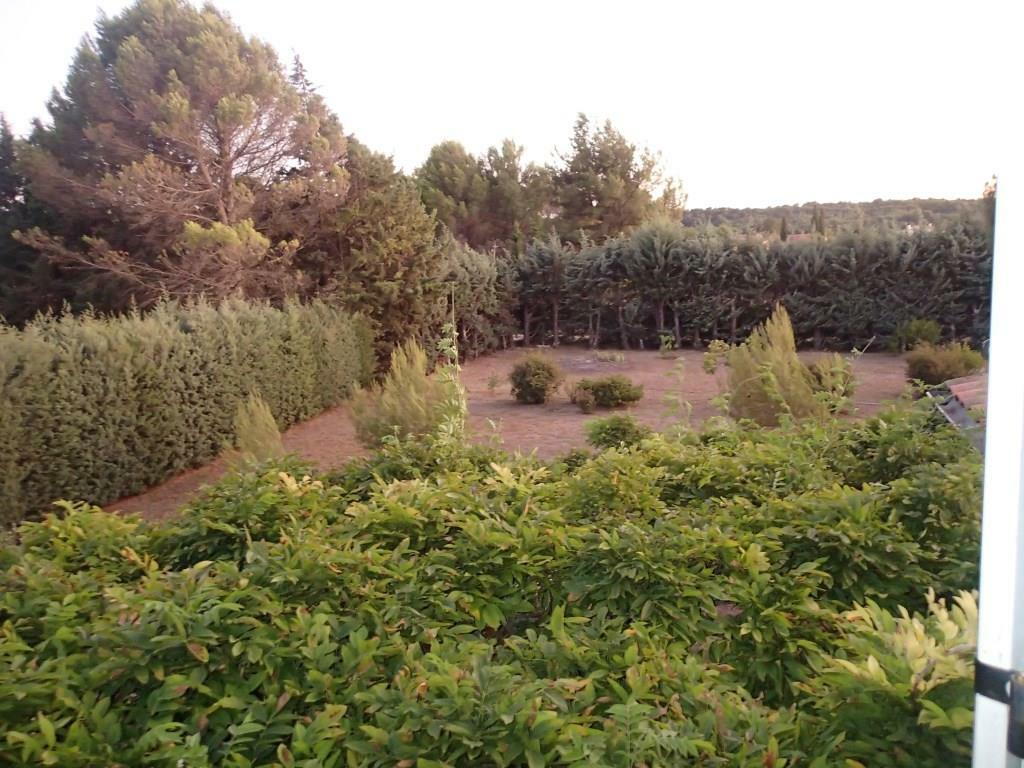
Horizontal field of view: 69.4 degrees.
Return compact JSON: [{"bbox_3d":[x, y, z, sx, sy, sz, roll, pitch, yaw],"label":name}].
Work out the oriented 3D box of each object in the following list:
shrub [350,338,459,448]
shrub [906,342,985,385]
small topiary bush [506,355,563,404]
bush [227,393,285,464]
[{"bbox_3d":[-2.415,0.182,15.864,2.190,2.240,1.860,-2,9,-9],"label":"shrub"},{"bbox_3d":[13.423,-0.640,22.770,2.200,1.280,1.850,5,11,30],"label":"shrub"},{"bbox_3d":[0.636,-0.161,20.602,1.480,1.330,1.400,0,9,2],"label":"small topiary bush"},{"bbox_3d":[-4.985,0.860,14.328,1.020,1.450,0.950,-4,10,-19],"label":"bush"}]

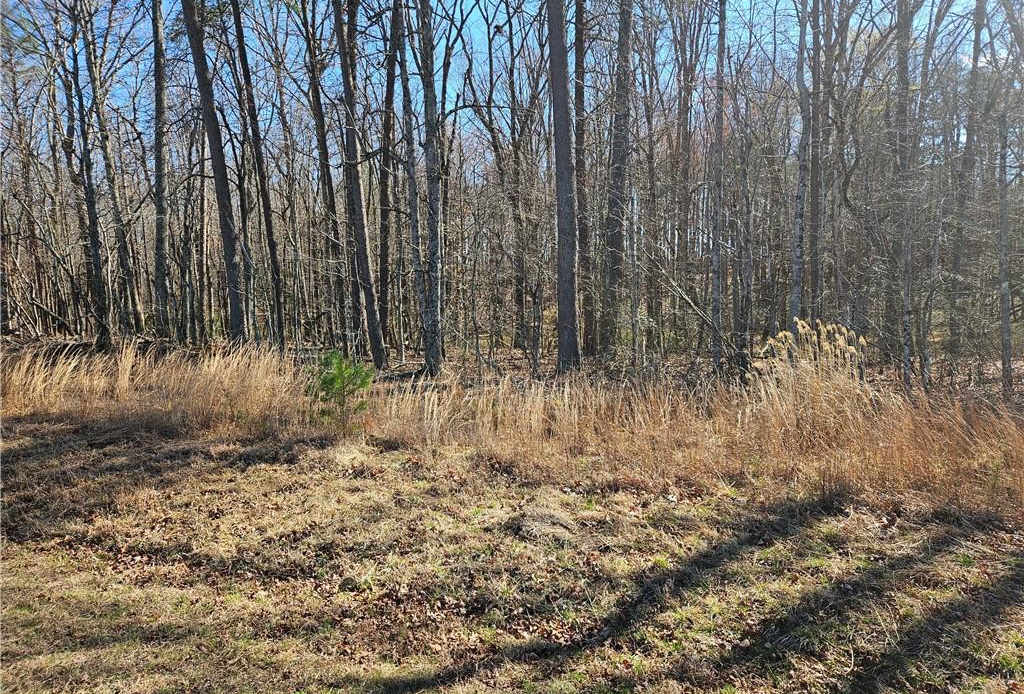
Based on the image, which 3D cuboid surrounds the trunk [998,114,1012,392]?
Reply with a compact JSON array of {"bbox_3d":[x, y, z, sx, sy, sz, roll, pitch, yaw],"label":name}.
[{"bbox_3d":[9.277,-1.706,12.790,0.170,5.370,0.170,-3,2,0],"label":"trunk"}]

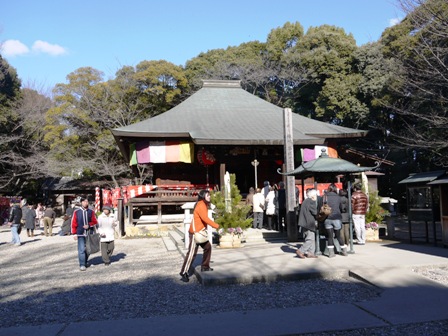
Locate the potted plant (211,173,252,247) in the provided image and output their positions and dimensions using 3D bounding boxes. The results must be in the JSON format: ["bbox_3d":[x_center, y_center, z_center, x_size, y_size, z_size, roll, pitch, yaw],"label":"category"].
[{"bbox_3d":[0.219,1.214,10.600,1.150,2.080,1.050,0,-5,-9],"label":"potted plant"}]

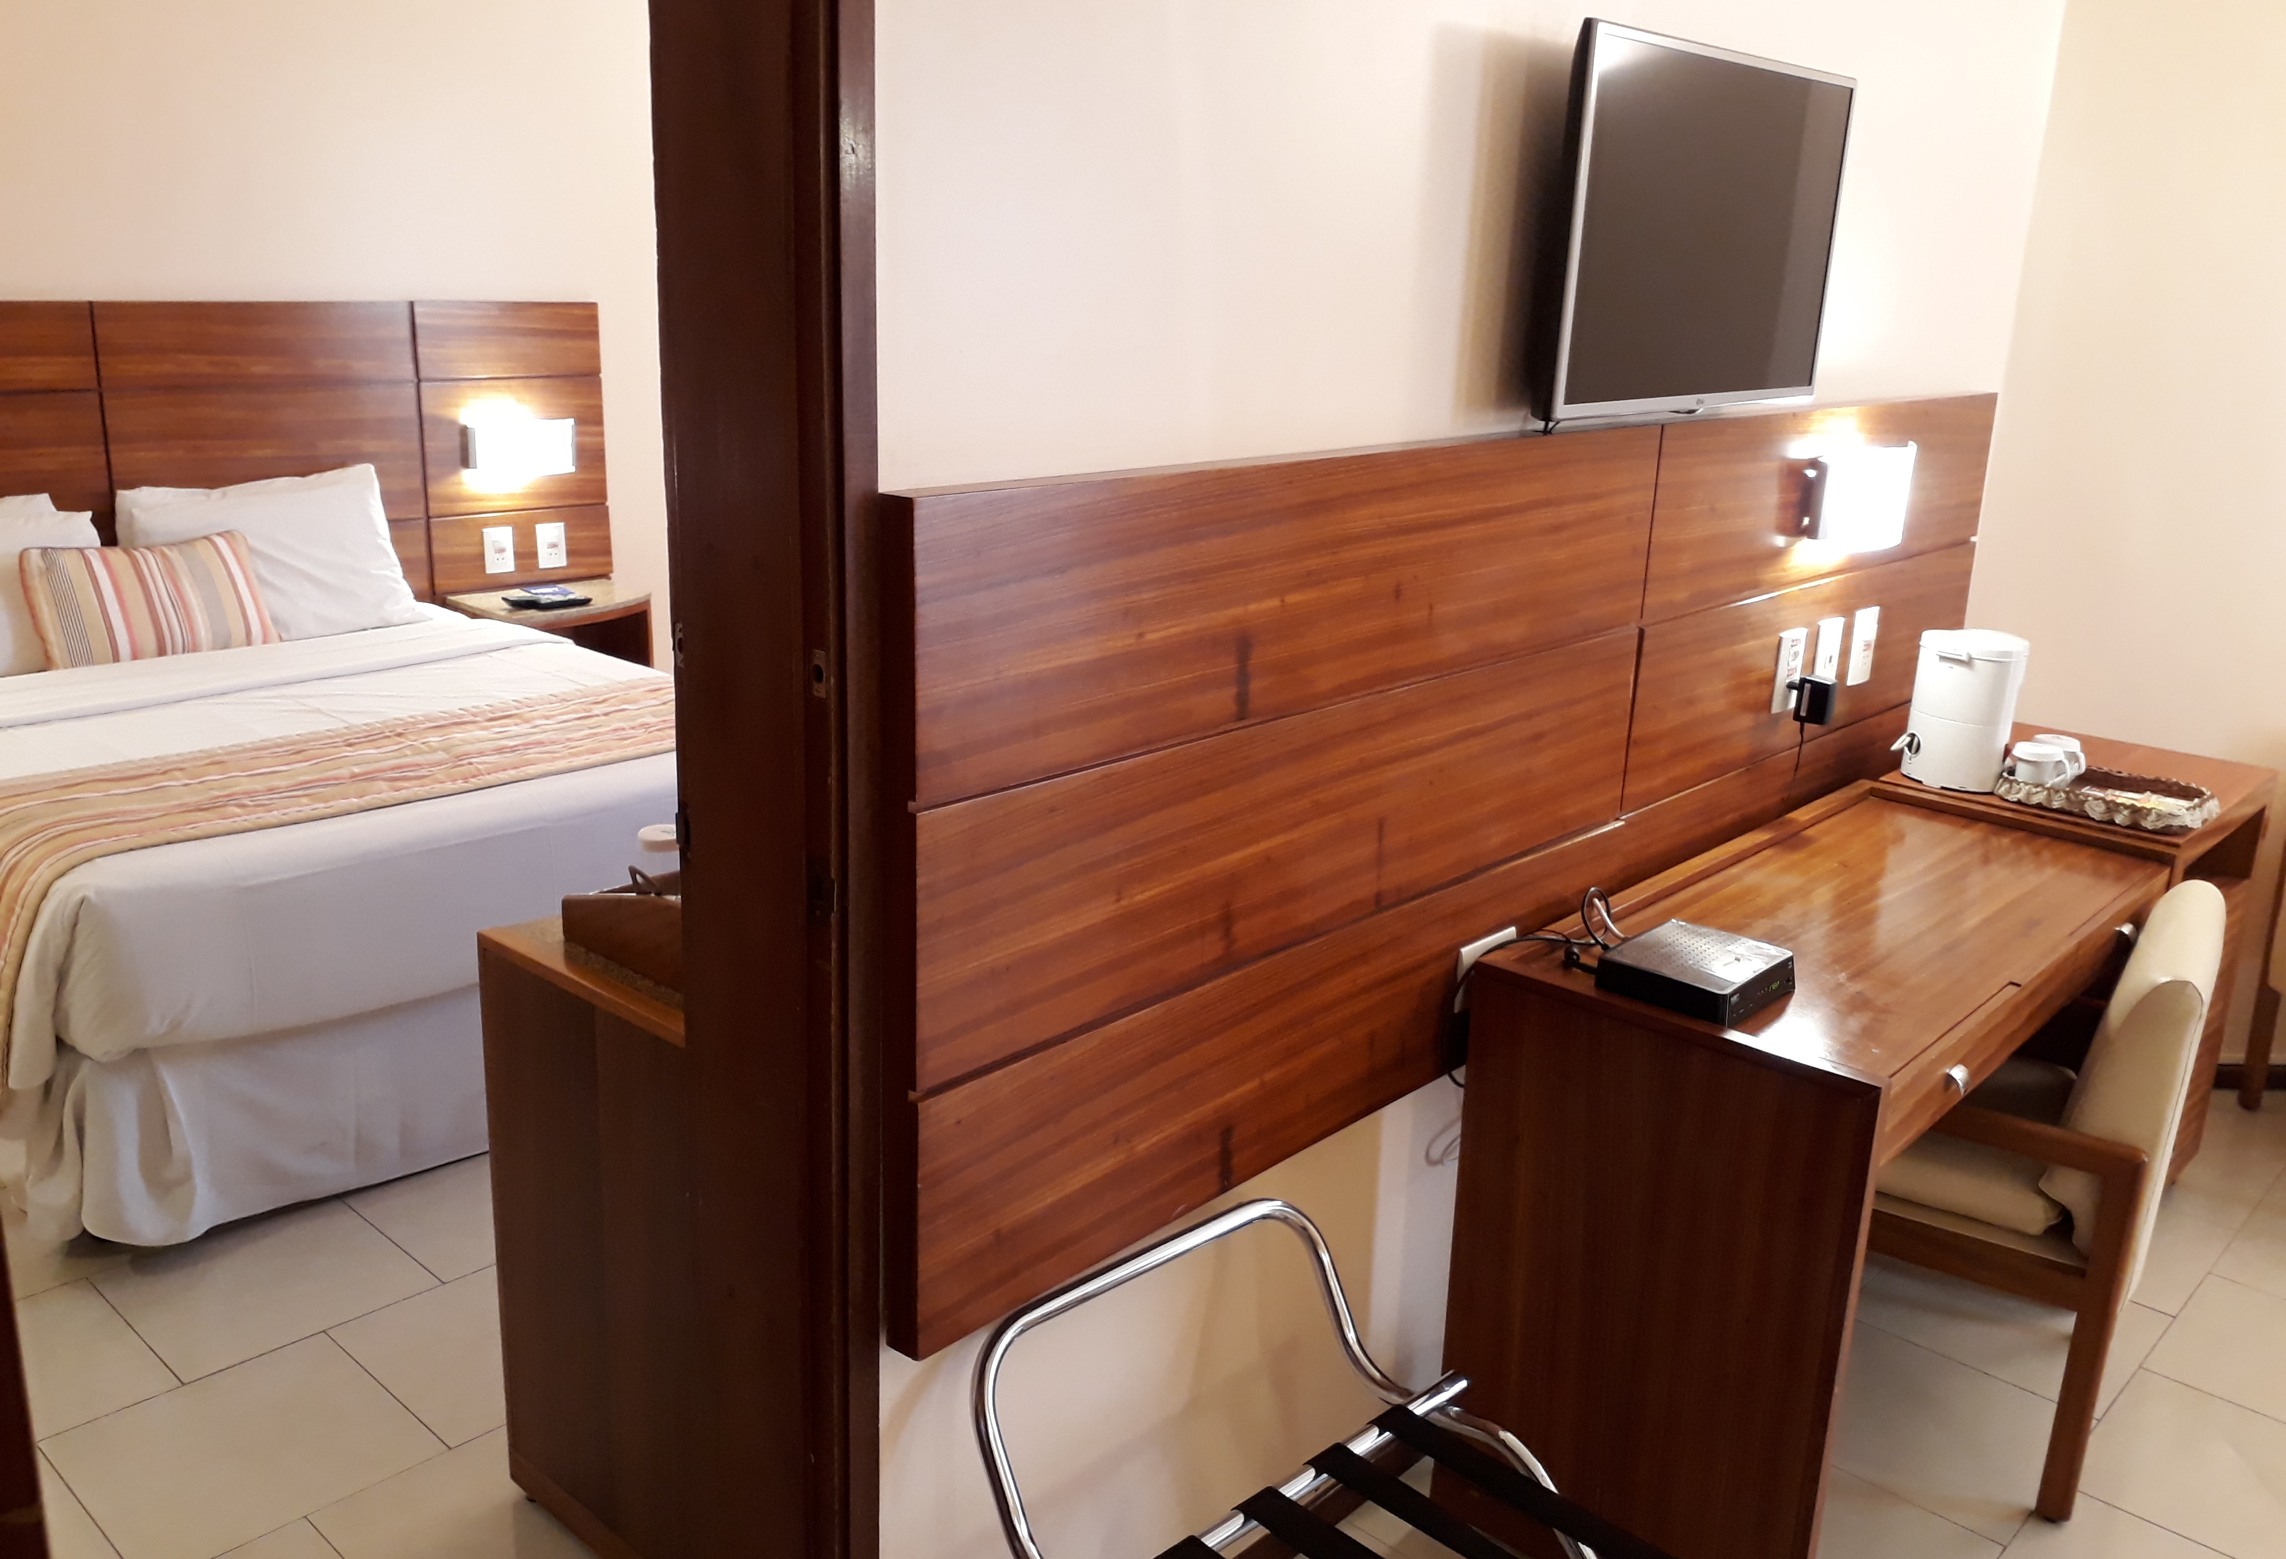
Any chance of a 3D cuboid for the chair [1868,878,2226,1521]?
[{"bbox_3d":[1.220,0.526,2.687,0.555,0.786,0.580,12,19,32],"label":"chair"}]

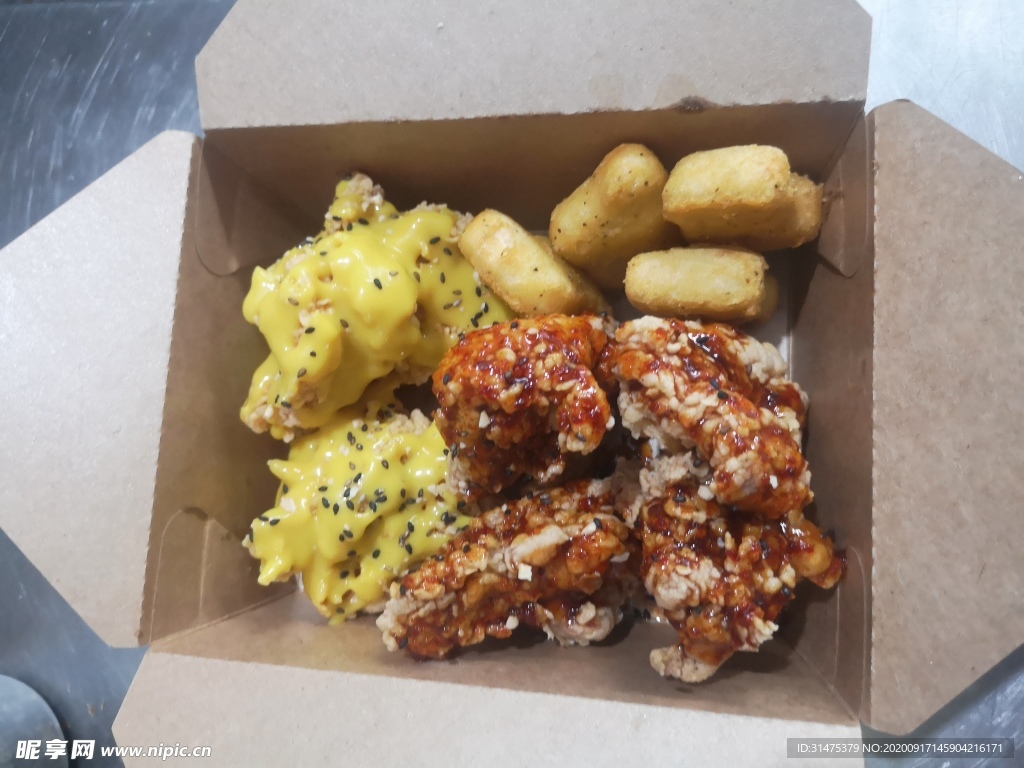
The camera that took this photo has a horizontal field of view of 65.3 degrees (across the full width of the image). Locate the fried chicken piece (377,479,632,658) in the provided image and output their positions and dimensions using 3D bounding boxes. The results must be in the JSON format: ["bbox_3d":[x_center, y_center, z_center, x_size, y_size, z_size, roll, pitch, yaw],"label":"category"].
[{"bbox_3d":[0.002,0.051,0.213,0.070,0.036,0.036,-25,78,8],"label":"fried chicken piece"}]

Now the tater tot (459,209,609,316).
[{"bbox_3d":[0.006,-0.033,0.235,0.045,0.024,0.019,35,91,14],"label":"tater tot"}]

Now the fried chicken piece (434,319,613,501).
[{"bbox_3d":[0.004,0.005,0.224,0.051,0.043,0.044,-19,79,9],"label":"fried chicken piece"}]

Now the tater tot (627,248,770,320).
[{"bbox_3d":[0.053,-0.029,0.226,0.039,0.024,0.018,6,84,13],"label":"tater tot"}]

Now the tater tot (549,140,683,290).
[{"bbox_3d":[0.029,-0.046,0.225,0.027,0.034,0.036,39,92,14],"label":"tater tot"}]

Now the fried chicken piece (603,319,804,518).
[{"bbox_3d":[0.051,0.007,0.205,0.060,0.036,0.034,43,92,14],"label":"fried chicken piece"}]

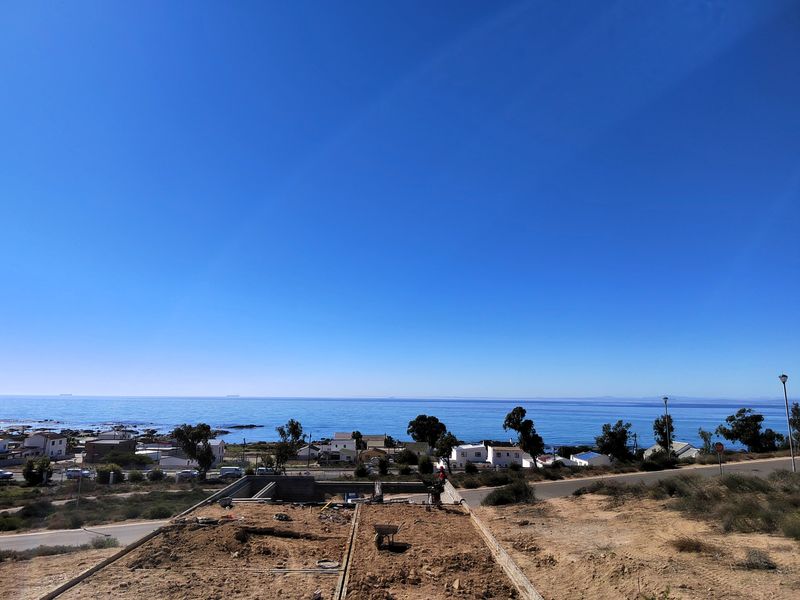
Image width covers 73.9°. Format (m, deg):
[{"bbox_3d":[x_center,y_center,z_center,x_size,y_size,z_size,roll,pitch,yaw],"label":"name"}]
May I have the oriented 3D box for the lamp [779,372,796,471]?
[{"bbox_3d":[26.350,8.397,36.033,0.520,6.600,0.520,1,-10,0],"label":"lamp"}]

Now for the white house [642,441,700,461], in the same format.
[{"bbox_3d":[74.688,42.420,146.906,9.000,5.500,11.000,5,-11,-22],"label":"white house"}]

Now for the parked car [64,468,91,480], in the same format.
[{"bbox_3d":[-64.432,35.018,106.775,4.200,1.650,1.750,1,-10,0],"label":"parked car"}]

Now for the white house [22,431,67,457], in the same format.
[{"bbox_3d":[-105.941,43.666,158.981,6.700,6.900,9.000,1,-10,0],"label":"white house"}]

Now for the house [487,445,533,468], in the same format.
[{"bbox_3d":[28.109,40.388,136.499,9.700,5.600,8.500,0,-10,3],"label":"house"}]

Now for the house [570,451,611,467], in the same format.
[{"bbox_3d":[47.617,39.908,132.056,6.800,4.000,11.500,1,-10,0],"label":"house"}]

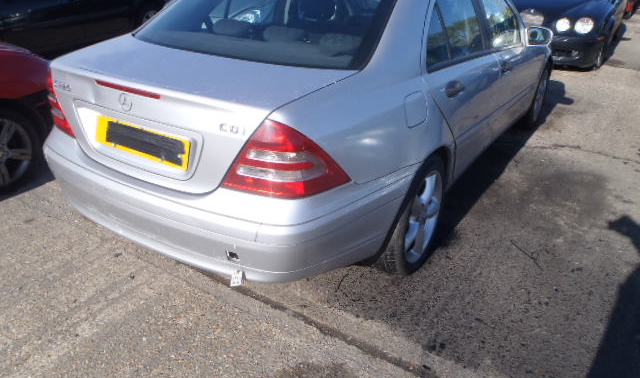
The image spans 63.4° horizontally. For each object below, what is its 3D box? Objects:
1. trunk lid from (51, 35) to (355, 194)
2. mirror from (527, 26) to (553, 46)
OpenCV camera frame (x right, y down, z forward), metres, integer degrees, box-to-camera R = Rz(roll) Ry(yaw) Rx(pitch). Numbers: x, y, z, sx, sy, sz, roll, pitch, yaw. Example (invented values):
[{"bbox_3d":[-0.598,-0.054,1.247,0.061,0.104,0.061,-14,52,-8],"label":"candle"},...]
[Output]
[{"bbox_3d":[-0.564,-0.321,2.159,1.270,0.440,0.640,16,29,28],"label":"trunk lid"},{"bbox_3d":[1.502,-1.047,3.534,0.210,0.130,0.120,16,29,28],"label":"mirror"}]

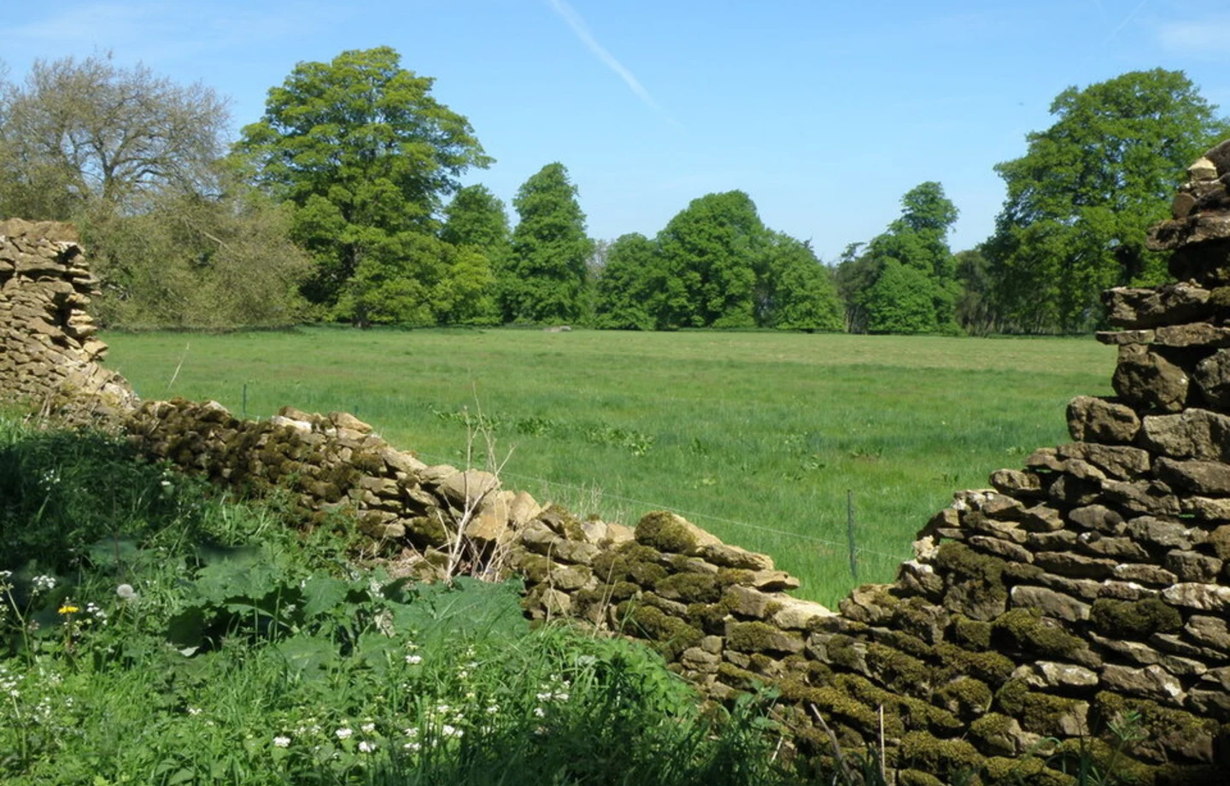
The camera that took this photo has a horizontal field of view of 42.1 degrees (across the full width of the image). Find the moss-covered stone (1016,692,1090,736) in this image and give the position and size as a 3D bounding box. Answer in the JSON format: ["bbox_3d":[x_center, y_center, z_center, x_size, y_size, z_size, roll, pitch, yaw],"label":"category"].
[{"bbox_3d":[1.247,0.915,4.550,0.170,0.120,0.210,-2,3,-31],"label":"moss-covered stone"}]

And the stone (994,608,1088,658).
[{"bbox_3d":[1.083,0.613,4.080,0.170,0.112,0.235,-3,4,-41],"label":"stone"}]

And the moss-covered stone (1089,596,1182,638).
[{"bbox_3d":[1.264,0.544,3.880,0.160,0.095,0.220,-3,4,-41],"label":"moss-covered stone"}]

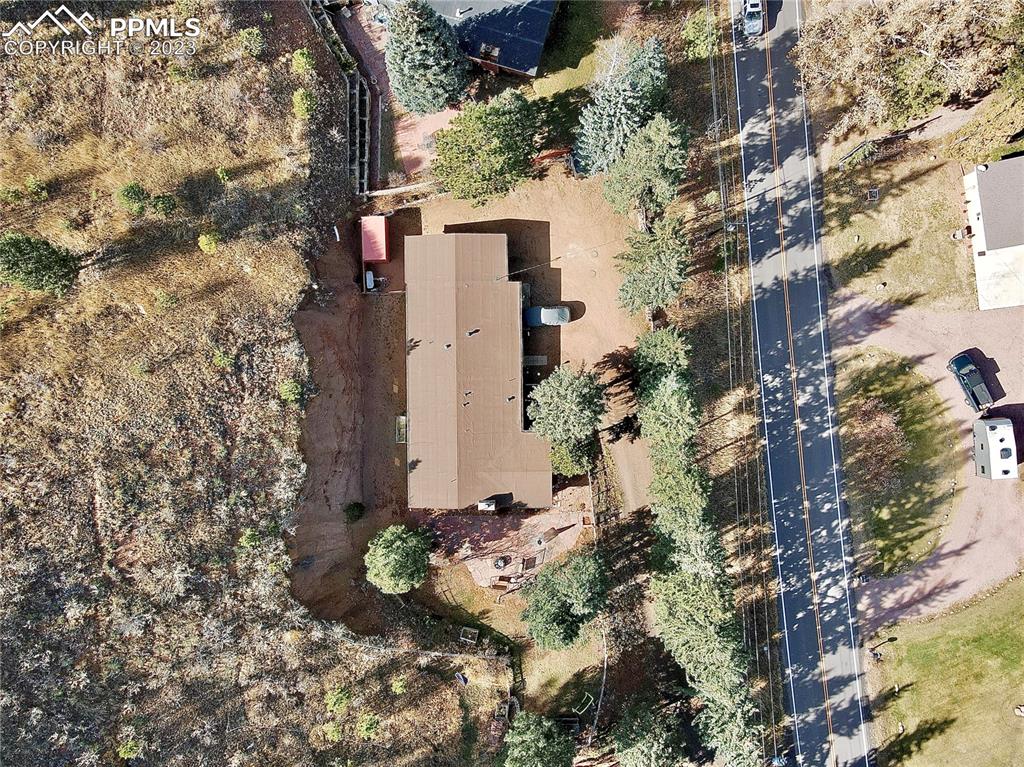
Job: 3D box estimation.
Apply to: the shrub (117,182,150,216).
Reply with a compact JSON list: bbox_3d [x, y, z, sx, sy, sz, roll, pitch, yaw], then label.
[{"bbox_3d":[-33.550,-16.310,62.900,2.430,2.200,2.730,0,90,0],"label":"shrub"}]

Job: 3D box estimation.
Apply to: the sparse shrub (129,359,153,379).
[{"bbox_3d":[-33.270,-1.340,63.550,1.810,1.300,1.780,0,90,0],"label":"sparse shrub"}]

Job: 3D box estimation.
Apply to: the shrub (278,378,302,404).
[{"bbox_3d":[-21.870,0.790,70.063,2.280,1.870,2.470,0,90,0],"label":"shrub"}]

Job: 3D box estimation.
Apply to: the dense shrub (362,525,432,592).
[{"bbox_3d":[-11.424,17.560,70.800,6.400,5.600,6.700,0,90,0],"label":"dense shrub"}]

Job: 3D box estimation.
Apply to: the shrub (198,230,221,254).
[{"bbox_3d":[-27.390,-12.770,64.250,1.800,1.500,2.020,0,90,0],"label":"shrub"}]

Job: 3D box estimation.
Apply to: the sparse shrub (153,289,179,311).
[{"bbox_3d":[-33.188,-8.069,68.162,2.220,1.680,2.030,0,90,0],"label":"sparse shrub"}]

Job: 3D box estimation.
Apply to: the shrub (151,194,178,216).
[{"bbox_3d":[-31.050,-15.900,63.400,2.110,1.600,1.760,0,90,0],"label":"shrub"}]

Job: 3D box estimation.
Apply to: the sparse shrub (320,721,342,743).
[{"bbox_3d":[-17.976,34.657,70.669,2.110,1.660,2.110,0,90,0],"label":"sparse shrub"}]

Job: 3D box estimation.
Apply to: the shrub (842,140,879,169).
[{"bbox_3d":[35.694,-23.454,72.678,3.700,1.700,1.900,-33,90,0],"label":"shrub"}]

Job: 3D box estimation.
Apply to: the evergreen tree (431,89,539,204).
[{"bbox_3d":[-2.637,-23.048,69.300,9.800,9.500,10.200,0,90,0],"label":"evergreen tree"}]

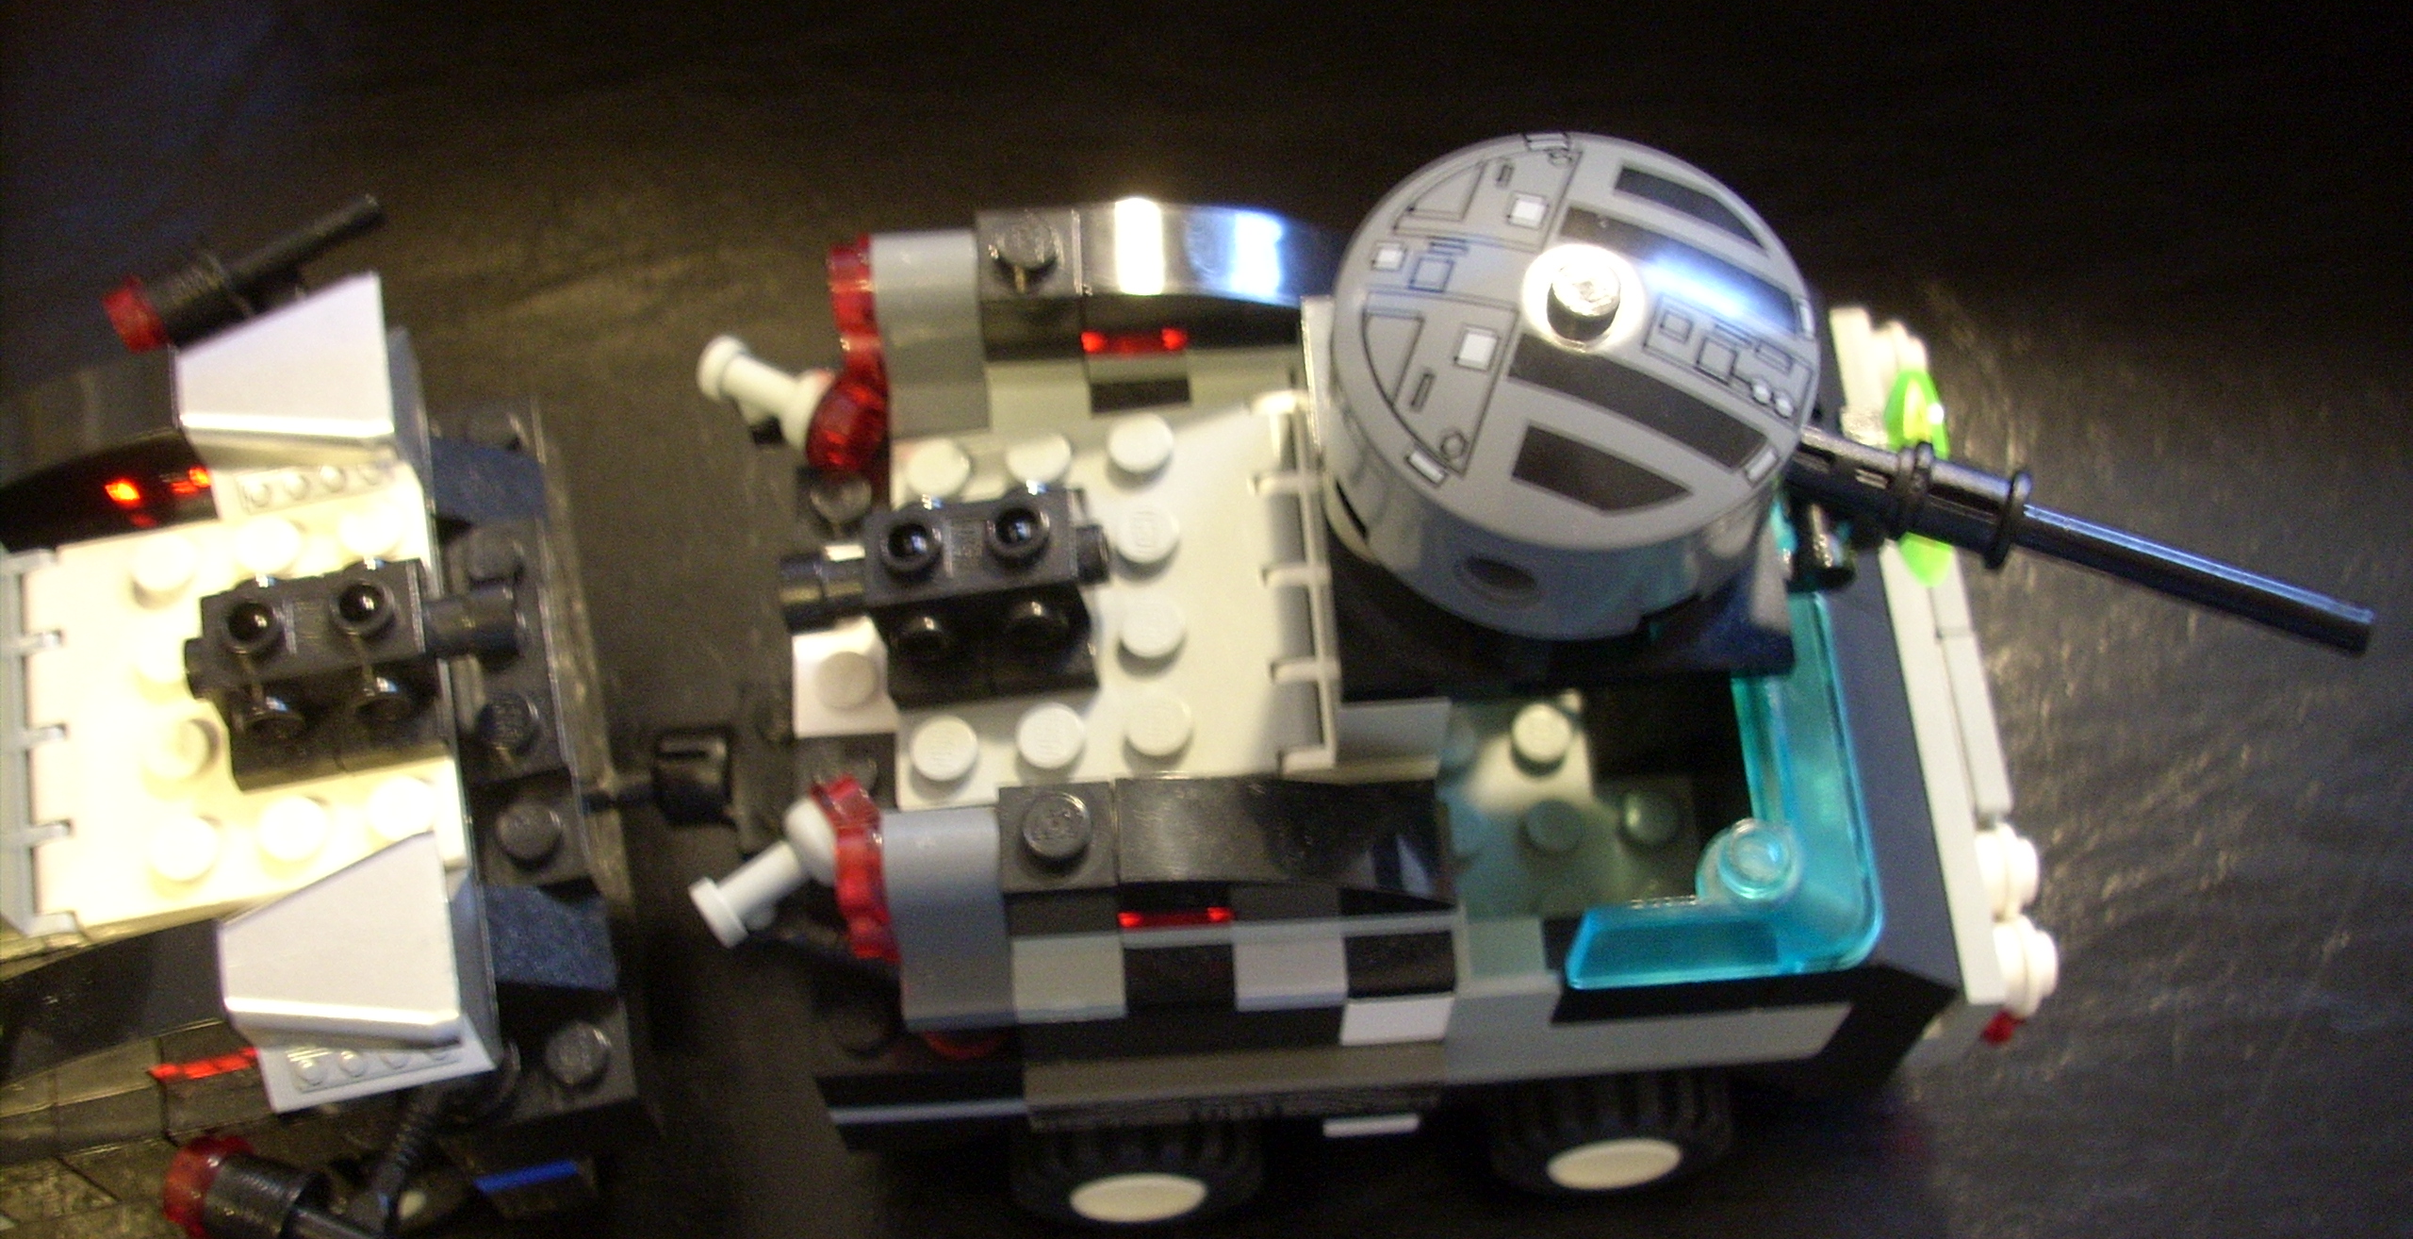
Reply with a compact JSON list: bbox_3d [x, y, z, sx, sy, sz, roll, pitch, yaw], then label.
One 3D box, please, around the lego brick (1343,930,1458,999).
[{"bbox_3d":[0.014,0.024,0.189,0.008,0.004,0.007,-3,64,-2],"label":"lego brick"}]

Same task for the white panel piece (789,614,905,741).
[{"bbox_3d":[-0.028,0.004,0.201,0.008,0.005,0.011,-3,64,-2],"label":"white panel piece"}]

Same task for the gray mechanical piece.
[{"bbox_3d":[0.024,-0.017,0.173,0.032,0.018,0.032,-3,64,-2],"label":"gray mechanical piece"}]

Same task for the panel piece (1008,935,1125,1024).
[{"bbox_3d":[-0.010,0.025,0.186,0.008,0.006,0.007,-3,63,-3],"label":"panel piece"}]

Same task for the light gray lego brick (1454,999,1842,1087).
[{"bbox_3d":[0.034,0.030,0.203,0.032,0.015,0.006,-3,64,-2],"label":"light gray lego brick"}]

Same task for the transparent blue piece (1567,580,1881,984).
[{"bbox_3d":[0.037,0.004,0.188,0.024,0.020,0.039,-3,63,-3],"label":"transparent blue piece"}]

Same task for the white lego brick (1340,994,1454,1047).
[{"bbox_3d":[0.014,0.026,0.194,0.008,0.010,0.008,-3,63,-3],"label":"white lego brick"}]

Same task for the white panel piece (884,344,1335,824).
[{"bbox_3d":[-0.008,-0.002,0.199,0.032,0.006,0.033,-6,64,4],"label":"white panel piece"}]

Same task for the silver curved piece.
[{"bbox_3d":[-0.002,-0.027,0.202,0.032,0.010,0.008,-3,63,-3],"label":"silver curved piece"}]

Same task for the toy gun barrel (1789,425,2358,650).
[{"bbox_3d":[0.056,-0.005,0.170,0.042,0.008,0.007,17,64,8],"label":"toy gun barrel"}]

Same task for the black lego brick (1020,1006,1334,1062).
[{"bbox_3d":[-0.002,0.028,0.194,0.024,0.010,0.007,-3,64,-2],"label":"black lego brick"}]

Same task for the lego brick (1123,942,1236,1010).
[{"bbox_3d":[-0.002,0.025,0.187,0.008,0.005,0.007,-3,63,-3],"label":"lego brick"}]

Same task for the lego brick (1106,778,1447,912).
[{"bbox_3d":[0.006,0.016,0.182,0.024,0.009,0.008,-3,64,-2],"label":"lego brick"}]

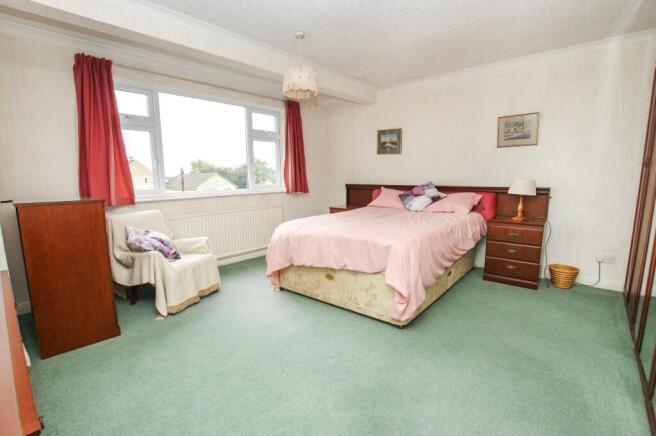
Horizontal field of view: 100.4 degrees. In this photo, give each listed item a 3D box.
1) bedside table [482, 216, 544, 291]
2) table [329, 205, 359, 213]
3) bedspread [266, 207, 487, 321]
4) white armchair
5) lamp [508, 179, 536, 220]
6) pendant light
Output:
[{"bbox_3d":[2.119,0.370,3.085,0.490,0.670,0.420,6,12,41],"label":"bedside table"},{"bbox_3d":[0.357,0.151,4.773,0.490,0.670,0.420,6,12,41],"label":"table"},{"bbox_3d":[0.666,0.350,3.207,1.500,0.620,1.920,7,12,42],"label":"bedspread"},{"bbox_3d":[-1.647,0.389,2.811,0.810,0.890,0.640,3,10,25],"label":"white armchair"},{"bbox_3d":[2.147,-0.192,3.027,0.260,0.455,0.260,7,12,44],"label":"lamp"},{"bbox_3d":[-0.236,-1.347,2.400,0.310,0.520,0.310,-1,9,0],"label":"pendant light"}]

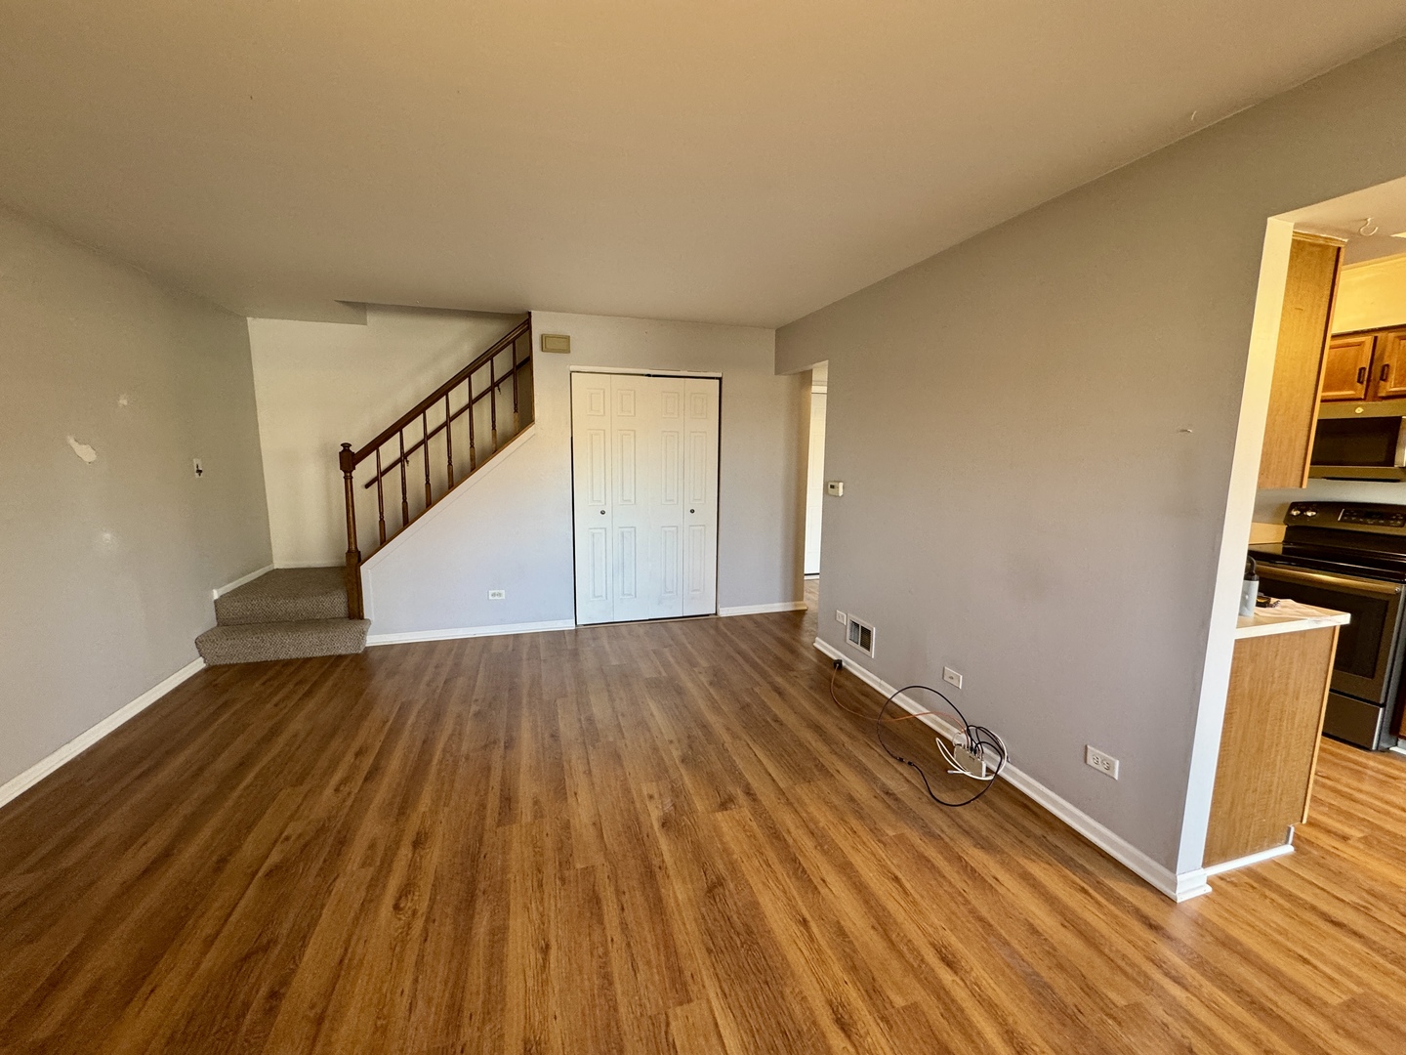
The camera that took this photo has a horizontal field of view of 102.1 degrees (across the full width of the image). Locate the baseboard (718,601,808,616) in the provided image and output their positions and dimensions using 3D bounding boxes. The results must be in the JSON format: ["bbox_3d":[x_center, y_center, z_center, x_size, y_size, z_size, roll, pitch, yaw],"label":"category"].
[{"bbox_3d":[0.556,0.726,5.086,0.849,0.077,0.020,-2,8,-17],"label":"baseboard"}]

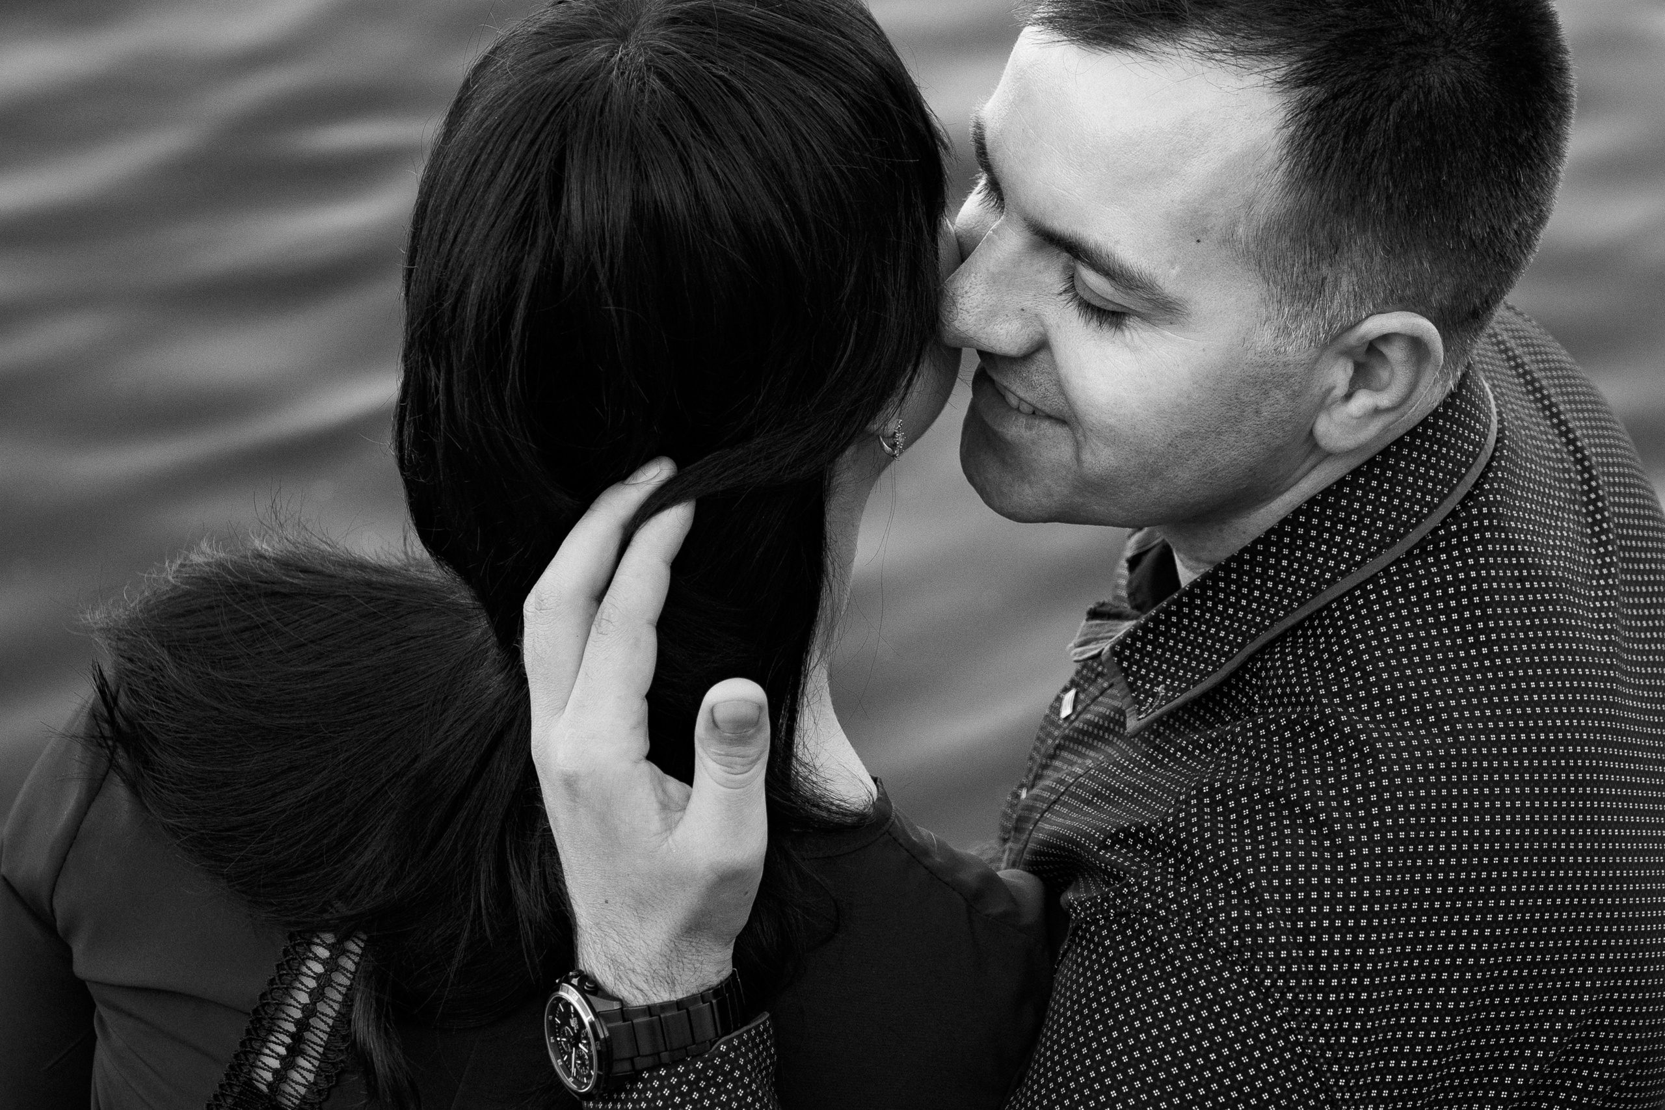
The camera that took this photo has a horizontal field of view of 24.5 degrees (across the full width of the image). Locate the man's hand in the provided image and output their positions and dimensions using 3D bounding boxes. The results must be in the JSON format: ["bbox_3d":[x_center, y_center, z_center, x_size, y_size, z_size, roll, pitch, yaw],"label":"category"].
[{"bbox_3d":[-0.064,0.061,1.340,0.077,0.187,0.100,-3,9,-19],"label":"man's hand"}]

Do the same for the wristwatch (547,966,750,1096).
[{"bbox_3d":[-0.065,0.164,1.330,0.058,0.045,0.065,-14,15,-24],"label":"wristwatch"}]

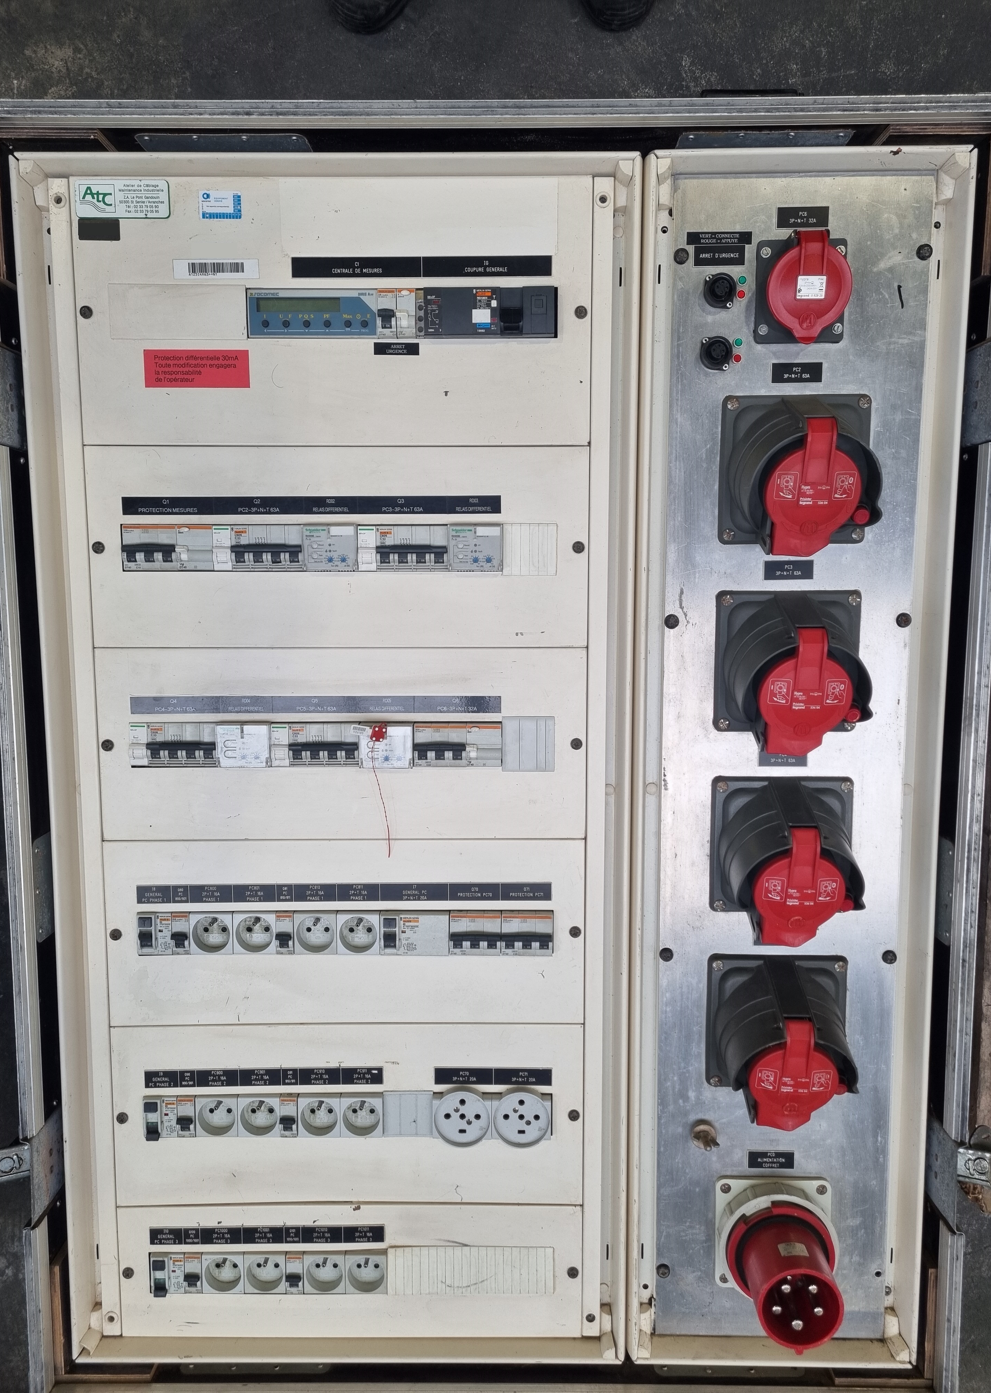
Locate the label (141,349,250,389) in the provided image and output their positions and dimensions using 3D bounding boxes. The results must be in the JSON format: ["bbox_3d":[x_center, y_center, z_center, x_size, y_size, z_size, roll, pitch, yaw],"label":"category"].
[{"bbox_3d":[-0.291,-0.320,1.022,0.102,0.001,0.036,0,96,0],"label":"label"}]

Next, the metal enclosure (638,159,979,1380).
[{"bbox_3d":[0.295,0.090,1.138,0.308,0.193,1.231,0,96,0],"label":"metal enclosure"}]

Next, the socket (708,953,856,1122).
[{"bbox_3d":[0.296,0.352,1.063,0.144,0.088,0.155,0,96,0],"label":"socket"}]

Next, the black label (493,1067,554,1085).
[{"bbox_3d":[0.029,0.405,1.111,0.061,0.002,0.019,0,96,0],"label":"black label"}]

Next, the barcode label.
[{"bbox_3d":[-0.270,-0.413,1.011,0.083,0.001,0.018,0,96,0],"label":"barcode label"}]

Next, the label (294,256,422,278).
[{"bbox_3d":[-0.134,-0.414,1.011,0.125,0.002,0.019,0,96,0],"label":"label"}]

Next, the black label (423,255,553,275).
[{"bbox_3d":[-0.007,-0.416,1.011,0.125,0.002,0.019,0,96,0],"label":"black label"}]

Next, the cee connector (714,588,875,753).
[{"bbox_3d":[0.294,-0.022,1.012,0.146,0.090,0.157,0,96,0],"label":"cee connector"}]

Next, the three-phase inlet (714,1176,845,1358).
[{"bbox_3d":[0.297,0.582,1.072,0.125,0.121,0.126,0,96,0],"label":"three-phase inlet"}]

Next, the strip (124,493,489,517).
[{"bbox_3d":[-0.183,-0.191,1.043,0.379,0.002,0.018,0,96,0],"label":"strip"}]

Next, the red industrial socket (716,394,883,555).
[{"bbox_3d":[0.297,-0.211,0.990,0.146,0.090,0.157,0,96,0],"label":"red industrial socket"}]

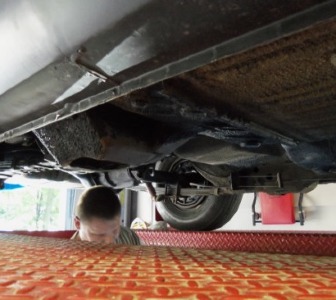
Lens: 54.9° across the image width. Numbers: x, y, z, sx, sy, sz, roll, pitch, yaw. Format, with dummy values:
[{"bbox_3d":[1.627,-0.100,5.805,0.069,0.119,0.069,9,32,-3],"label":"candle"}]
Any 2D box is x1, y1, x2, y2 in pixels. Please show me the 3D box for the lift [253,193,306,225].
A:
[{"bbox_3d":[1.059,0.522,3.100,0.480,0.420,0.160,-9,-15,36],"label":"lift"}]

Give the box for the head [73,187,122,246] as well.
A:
[{"bbox_3d":[-0.265,0.259,1.250,0.170,0.245,0.210,10,19,-39],"label":"head"}]

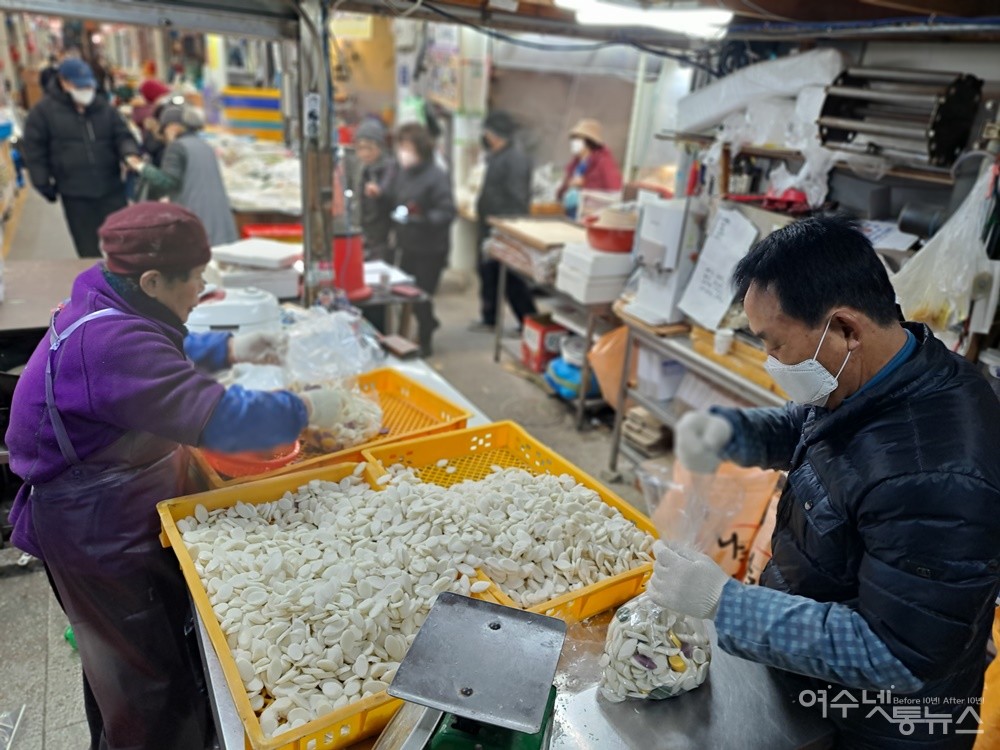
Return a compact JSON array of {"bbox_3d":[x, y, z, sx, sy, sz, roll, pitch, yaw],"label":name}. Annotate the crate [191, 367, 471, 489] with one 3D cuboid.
[{"bbox_3d":[-0.460,0.140,1.811,0.670,0.073,0.416,-14,27,-38],"label":"crate"}]

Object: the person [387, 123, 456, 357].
[{"bbox_3d":[-0.545,-0.881,4.685,0.460,1.570,0.360,24,31,39],"label":"person"}]

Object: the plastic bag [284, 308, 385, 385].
[{"bbox_3d":[-0.539,-0.090,2.260,0.300,0.180,0.270,3,21,0],"label":"plastic bag"}]

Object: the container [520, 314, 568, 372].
[{"bbox_3d":[0.290,-0.193,4.374,0.190,0.293,0.244,-7,24,-26],"label":"container"}]

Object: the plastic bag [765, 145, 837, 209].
[{"bbox_3d":[1.218,-0.794,2.800,0.250,0.230,0.200,3,21,0],"label":"plastic bag"}]

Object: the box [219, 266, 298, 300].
[{"bbox_3d":[-1.271,-0.516,3.623,0.385,0.150,0.330,-5,25,-18],"label":"box"}]

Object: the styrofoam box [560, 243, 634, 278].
[{"bbox_3d":[0.547,-0.645,3.846,0.265,0.120,0.280,-8,26,-25],"label":"styrofoam box"}]

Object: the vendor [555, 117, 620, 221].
[{"bbox_3d":[0.728,-1.353,5.934,0.400,1.580,0.480,-11,28,-31],"label":"vendor"}]

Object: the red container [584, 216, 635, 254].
[{"bbox_3d":[0.615,-0.736,3.630,0.370,0.170,0.360,3,21,0],"label":"red container"}]

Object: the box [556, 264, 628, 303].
[{"bbox_3d":[0.517,-0.525,3.892,0.265,0.140,0.290,-8,26,-25],"label":"box"}]

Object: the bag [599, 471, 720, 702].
[{"bbox_3d":[0.246,0.330,1.070,0.170,0.330,0.150,3,21,0],"label":"bag"}]

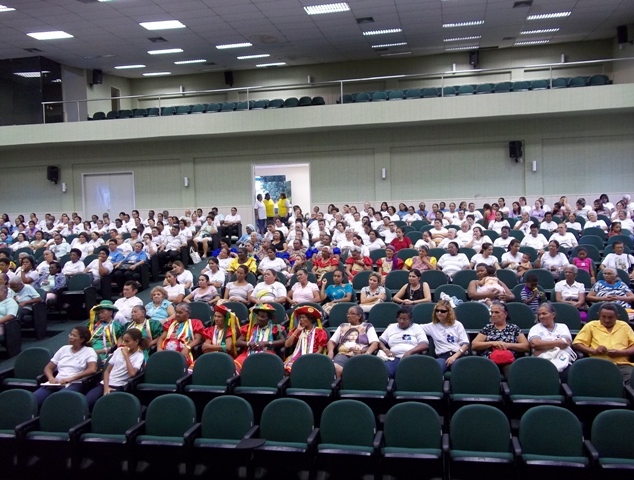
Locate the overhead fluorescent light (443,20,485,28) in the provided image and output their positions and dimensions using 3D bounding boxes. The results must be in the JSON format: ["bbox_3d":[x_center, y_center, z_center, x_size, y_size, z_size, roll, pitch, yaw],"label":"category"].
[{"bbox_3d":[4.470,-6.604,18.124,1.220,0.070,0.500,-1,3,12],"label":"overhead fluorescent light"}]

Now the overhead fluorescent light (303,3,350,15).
[{"bbox_3d":[0.286,-6.557,16.666,1.220,0.100,0.620,-1,3,12],"label":"overhead fluorescent light"}]

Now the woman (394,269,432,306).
[{"bbox_3d":[1.348,1.022,8.355,0.530,1.173,0.800,-1,3,17],"label":"woman"}]

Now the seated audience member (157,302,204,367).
[{"bbox_3d":[-1.726,1.396,7.117,0.580,1.200,0.780,-1,3,12],"label":"seated audience member"}]

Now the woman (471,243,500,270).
[{"bbox_3d":[2.949,0.670,10.292,0.520,1.205,0.780,-1,3,11],"label":"woman"}]

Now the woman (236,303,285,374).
[{"bbox_3d":[-0.693,1.376,6.894,0.580,1.218,0.800,-1,3,15],"label":"woman"}]

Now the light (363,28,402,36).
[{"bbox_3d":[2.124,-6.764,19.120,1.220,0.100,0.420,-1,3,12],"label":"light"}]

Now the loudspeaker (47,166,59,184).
[{"bbox_3d":[-9.823,-2.458,22.037,0.360,0.540,0.340,-4,4,-36],"label":"loudspeaker"}]

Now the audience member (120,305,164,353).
[{"bbox_3d":[-2.288,1.449,7.311,0.560,1.204,0.800,-1,3,11],"label":"audience member"}]

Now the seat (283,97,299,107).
[{"bbox_3d":[-0.850,-4.204,19.269,0.530,0.920,0.580,-1,3,12],"label":"seat"}]

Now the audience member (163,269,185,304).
[{"bbox_3d":[-2.338,1.087,9.187,0.460,1.165,0.750,-1,3,12],"label":"audience member"}]

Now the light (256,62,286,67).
[{"bbox_3d":[-1.792,-6.918,23.238,1.220,0.100,0.620,-1,9,12],"label":"light"}]

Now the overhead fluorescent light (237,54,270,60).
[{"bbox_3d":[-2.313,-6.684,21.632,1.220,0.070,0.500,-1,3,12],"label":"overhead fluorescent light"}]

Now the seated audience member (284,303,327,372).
[{"bbox_3d":[-0.150,1.372,6.610,0.500,1.201,0.780,-1,3,12],"label":"seated audience member"}]

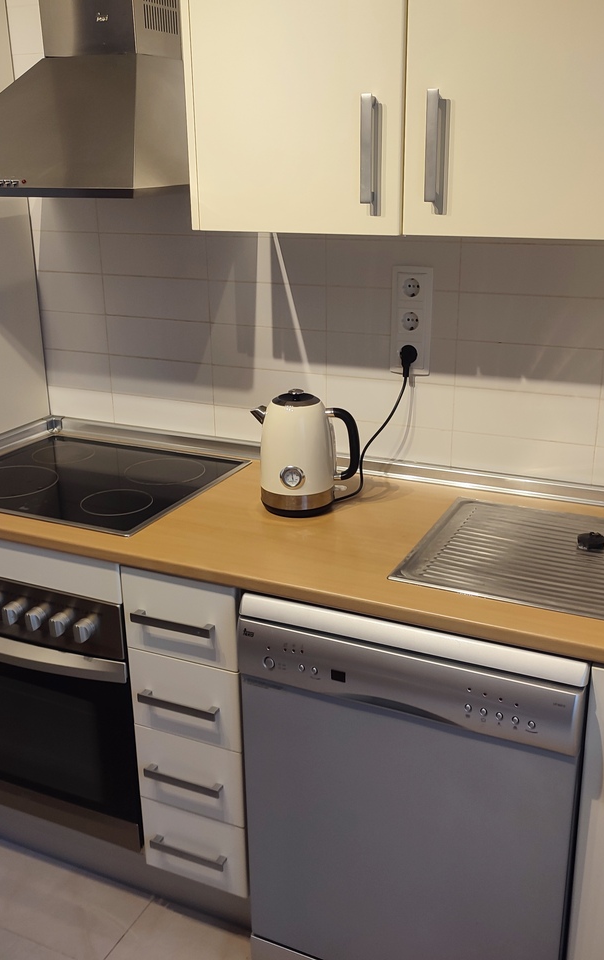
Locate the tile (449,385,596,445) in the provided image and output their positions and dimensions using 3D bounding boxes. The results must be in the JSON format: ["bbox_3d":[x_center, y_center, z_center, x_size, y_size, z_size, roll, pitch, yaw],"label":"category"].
[{"bbox_3d":[0.468,-0.136,1.942,0.299,0.098,0.010,8,21,24],"label":"tile"}]

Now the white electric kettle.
[{"bbox_3d":[0.007,-0.063,1.894,0.223,0.248,0.151,2,19,7],"label":"white electric kettle"}]

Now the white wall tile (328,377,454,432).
[{"bbox_3d":[0.195,-0.175,2.064,0.299,0.098,0.010,8,21,24],"label":"white wall tile"}]

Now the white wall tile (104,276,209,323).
[{"bbox_3d":[-0.354,-0.443,2.252,0.300,0.098,0.010,8,21,24],"label":"white wall tile"}]

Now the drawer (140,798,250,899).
[{"bbox_3d":[-0.125,0.682,2.079,0.244,0.174,0.510,8,21,24],"label":"drawer"}]

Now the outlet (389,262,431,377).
[{"bbox_3d":[0.235,-0.338,1.975,0.087,0.226,0.015,8,21,24],"label":"outlet"}]

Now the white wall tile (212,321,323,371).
[{"bbox_3d":[-0.078,-0.306,2.142,0.298,0.098,0.010,8,21,24],"label":"white wall tile"}]

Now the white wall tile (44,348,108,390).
[{"bbox_3d":[-0.581,-0.284,2.411,0.205,0.098,0.010,8,21,24],"label":"white wall tile"}]

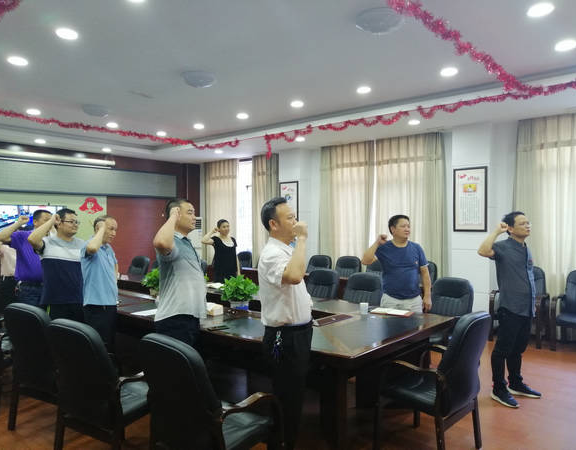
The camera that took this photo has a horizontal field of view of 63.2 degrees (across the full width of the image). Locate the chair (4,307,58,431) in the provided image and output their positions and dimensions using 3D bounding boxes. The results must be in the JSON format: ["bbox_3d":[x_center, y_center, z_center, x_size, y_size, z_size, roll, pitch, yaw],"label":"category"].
[{"bbox_3d":[-1.790,1.097,3.770,0.600,0.970,0.660,0,0,30],"label":"chair"}]

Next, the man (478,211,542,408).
[{"bbox_3d":[2.030,0.720,4.250,0.620,1.710,0.440,0,0,-37],"label":"man"}]

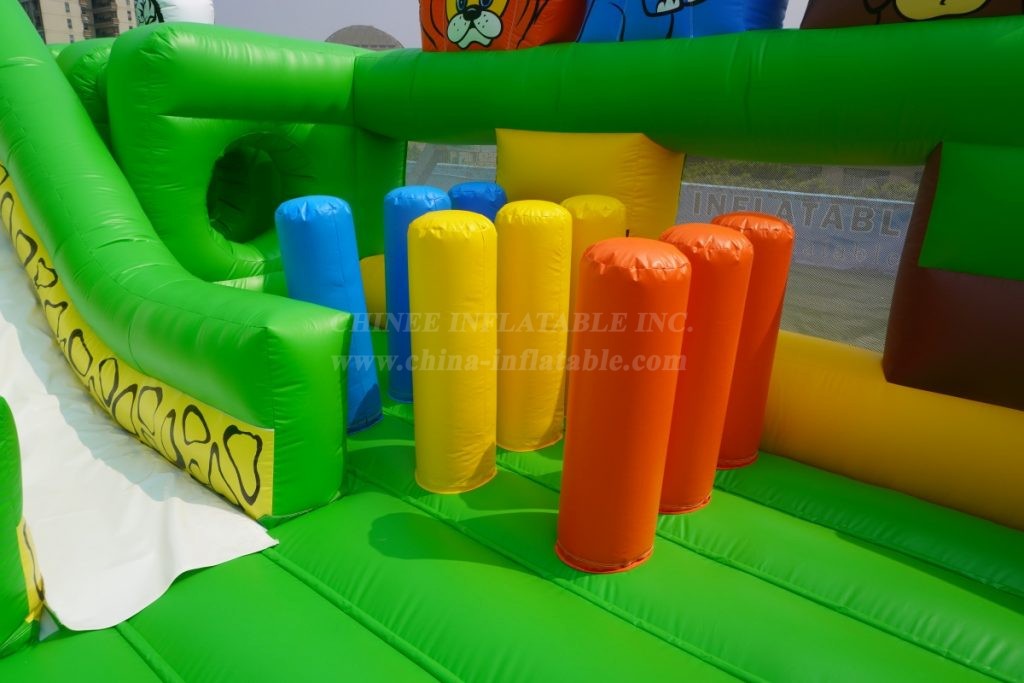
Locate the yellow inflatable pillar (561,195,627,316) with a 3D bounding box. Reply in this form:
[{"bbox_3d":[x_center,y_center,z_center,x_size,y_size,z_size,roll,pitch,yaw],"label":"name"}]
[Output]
[{"bbox_3d":[0.442,-0.240,3.999,0.371,1.197,0.371,15,23,34],"label":"yellow inflatable pillar"}]

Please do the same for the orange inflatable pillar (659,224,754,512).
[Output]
[{"bbox_3d":[0.759,0.116,2.947,0.371,1.211,0.371,17,23,33],"label":"orange inflatable pillar"}]

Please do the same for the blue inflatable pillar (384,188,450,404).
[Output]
[{"bbox_3d":[-0.545,-0.277,3.993,0.373,1.209,0.373,2,19,-1],"label":"blue inflatable pillar"}]

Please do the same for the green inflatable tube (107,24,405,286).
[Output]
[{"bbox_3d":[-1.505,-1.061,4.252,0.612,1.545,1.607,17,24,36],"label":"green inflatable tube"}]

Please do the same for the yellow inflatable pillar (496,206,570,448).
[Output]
[{"bbox_3d":[0.100,-0.079,3.447,0.369,1.220,0.369,1,19,0],"label":"yellow inflatable pillar"}]

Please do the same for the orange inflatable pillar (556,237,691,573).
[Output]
[{"bbox_3d":[0.400,0.238,2.539,0.378,1.212,0.378,3,20,-1],"label":"orange inflatable pillar"}]

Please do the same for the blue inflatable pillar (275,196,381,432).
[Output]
[{"bbox_3d":[-0.945,-0.134,3.562,0.372,1.207,0.372,10,24,35],"label":"blue inflatable pillar"}]

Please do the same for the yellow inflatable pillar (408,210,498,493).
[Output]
[{"bbox_3d":[-0.254,0.045,3.044,0.377,1.215,0.377,1,19,0],"label":"yellow inflatable pillar"}]

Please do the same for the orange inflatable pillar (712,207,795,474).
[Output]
[{"bbox_3d":[1.007,-0.009,3.058,0.349,1.110,0.349,17,24,36],"label":"orange inflatable pillar"}]

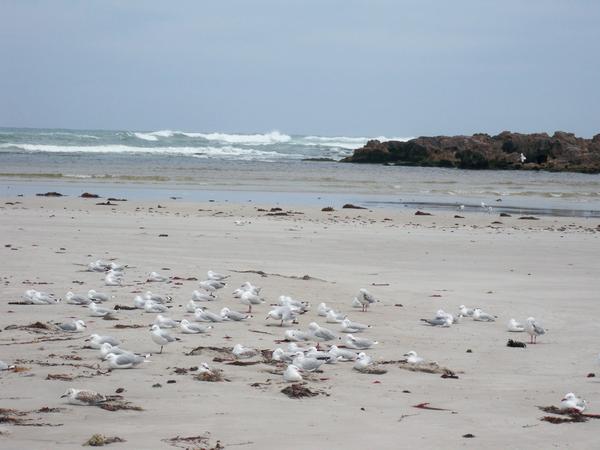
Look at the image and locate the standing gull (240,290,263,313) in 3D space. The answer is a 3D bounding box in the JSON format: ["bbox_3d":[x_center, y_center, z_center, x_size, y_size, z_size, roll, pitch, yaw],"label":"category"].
[{"bbox_3d":[-0.592,0.969,23.076,0.350,0.273,0.140,-1,3,-30],"label":"standing gull"}]

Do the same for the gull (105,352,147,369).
[{"bbox_3d":[-1.401,1.104,14.868,0.370,0.130,0.140,1,3,-13],"label":"gull"}]

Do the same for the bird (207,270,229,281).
[{"bbox_3d":[-1.087,0.663,24.021,0.380,0.135,0.130,0,3,-35],"label":"bird"}]

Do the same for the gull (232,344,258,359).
[{"bbox_3d":[-0.527,1.247,17.938,0.340,0.155,0.140,0,3,-32],"label":"gull"}]

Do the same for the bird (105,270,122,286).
[{"bbox_3d":[-2.323,0.683,22.755,0.130,0.150,0.330,4,3,36],"label":"bird"}]

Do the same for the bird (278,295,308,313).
[{"bbox_3d":[-0.088,1.002,23.375,0.370,0.199,0.140,0,3,-28],"label":"bird"}]

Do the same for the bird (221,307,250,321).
[{"bbox_3d":[-0.651,0.917,18.705,0.380,0.140,0.135,0,3,-27],"label":"bird"}]

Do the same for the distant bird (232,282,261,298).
[{"bbox_3d":[-0.630,0.763,21.521,0.360,0.190,0.140,0,3,-27],"label":"distant bird"}]

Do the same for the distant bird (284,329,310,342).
[{"bbox_3d":[-0.012,1.021,16.882,0.370,0.135,0.135,0,3,-28],"label":"distant bird"}]

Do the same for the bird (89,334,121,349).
[{"bbox_3d":[-1.981,1.187,18.462,0.385,0.160,0.140,1,3,-18],"label":"bird"}]

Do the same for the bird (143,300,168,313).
[{"bbox_3d":[-1.535,0.869,19.593,0.330,0.134,0.130,-1,4,-42],"label":"bird"}]

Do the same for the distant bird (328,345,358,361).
[{"bbox_3d":[0.432,1.263,17.887,0.350,0.160,0.140,0,3,-24],"label":"distant bird"}]

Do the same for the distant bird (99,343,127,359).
[{"bbox_3d":[-1.781,1.253,18.064,0.380,0.164,0.140,0,3,-26],"label":"distant bird"}]

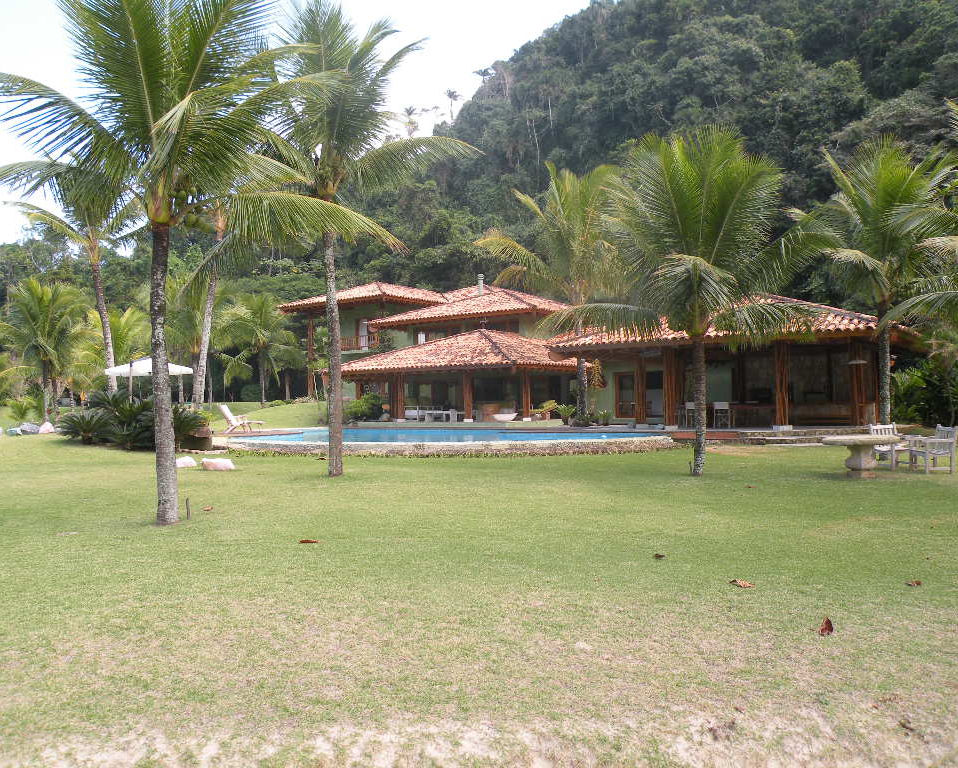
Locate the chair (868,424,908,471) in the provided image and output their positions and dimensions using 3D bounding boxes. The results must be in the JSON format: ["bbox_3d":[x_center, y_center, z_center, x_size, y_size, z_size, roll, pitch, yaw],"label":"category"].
[{"bbox_3d":[8.228,1.248,15.950,0.600,0.890,0.600,0,-1,-42],"label":"chair"}]

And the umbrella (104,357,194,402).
[{"bbox_3d":[-12.828,0.388,31.000,3.400,2.900,3.400,0,-1,-22],"label":"umbrella"}]

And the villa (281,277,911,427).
[{"bbox_3d":[3.256,-2.220,39.400,33.000,8.100,15.000,-1,-1,40],"label":"villa"}]

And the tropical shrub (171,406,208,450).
[{"bbox_3d":[-8.940,1.322,24.000,1.500,1.350,1.500,-1,0,0],"label":"tropical shrub"}]

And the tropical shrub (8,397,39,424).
[{"bbox_3d":[-21.055,1.251,37.000,1.550,1.350,1.500,-1,0,0],"label":"tropical shrub"}]

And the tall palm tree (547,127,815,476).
[{"bbox_3d":[3.859,-1.549,15.000,5.200,6.600,4.900,-1,0,0],"label":"tall palm tree"}]

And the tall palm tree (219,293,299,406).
[{"bbox_3d":[-13.466,-2.117,49.000,5.000,7.000,5.000,-1,-1,-15],"label":"tall palm tree"}]

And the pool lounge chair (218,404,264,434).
[{"bbox_3d":[-8.012,1.183,27.000,1.500,0.950,0.650,-1,0,16],"label":"pool lounge chair"}]

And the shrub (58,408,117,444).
[{"bbox_3d":[-13.907,1.506,28.300,1.950,1.300,1.950,0,-1,-26],"label":"shrub"}]

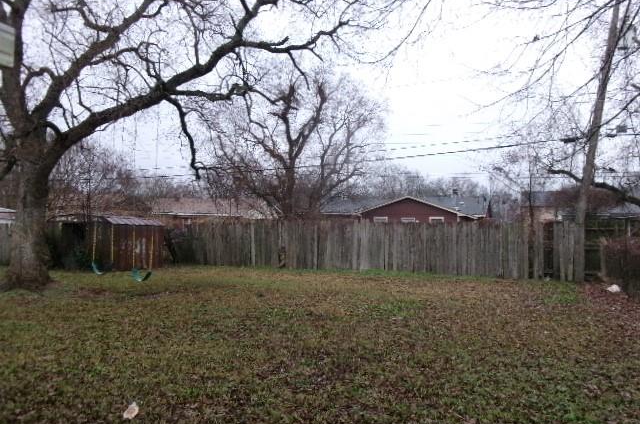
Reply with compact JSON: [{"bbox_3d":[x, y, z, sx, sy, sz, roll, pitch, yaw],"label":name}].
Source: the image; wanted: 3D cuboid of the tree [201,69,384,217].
[{"bbox_3d":[-1.330,-2.300,25.300,9.000,9.300,8.500,0,-2,23],"label":"tree"}]

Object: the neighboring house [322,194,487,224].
[{"bbox_3d":[7.200,0.820,41.500,13.300,4.300,10.500,0,-2,16],"label":"neighboring house"}]

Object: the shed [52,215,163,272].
[{"bbox_3d":[-7.990,1.070,19.600,2.980,1.970,2.600,0,-2,23],"label":"shed"}]

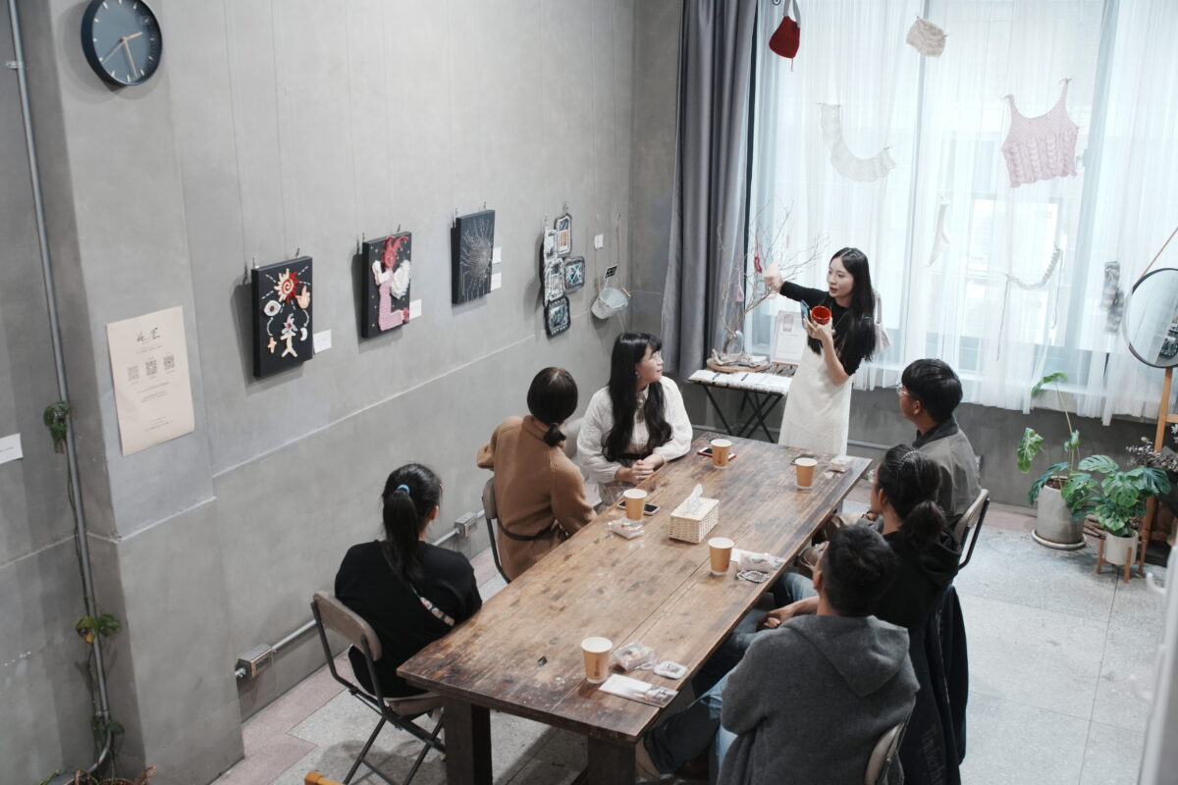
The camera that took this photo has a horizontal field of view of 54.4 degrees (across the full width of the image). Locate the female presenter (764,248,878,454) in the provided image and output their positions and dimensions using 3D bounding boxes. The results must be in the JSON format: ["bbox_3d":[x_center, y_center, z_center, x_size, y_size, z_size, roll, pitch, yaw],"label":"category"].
[{"bbox_3d":[1.055,0.145,5.351,0.520,1.640,0.430,14,21,39],"label":"female presenter"}]

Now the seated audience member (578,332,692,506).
[{"bbox_3d":[0.274,0.368,5.254,0.600,1.270,0.680,-10,19,-29],"label":"seated audience member"}]

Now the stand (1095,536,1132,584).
[{"bbox_3d":[2.642,0.811,5.675,0.170,0.172,0.170,-15,22,-41],"label":"stand"}]

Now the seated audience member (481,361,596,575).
[{"bbox_3d":[-0.061,0.508,4.784,0.550,1.270,0.680,15,23,42],"label":"seated audience member"}]

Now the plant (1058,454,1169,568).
[{"bbox_3d":[2.556,0.575,5.581,0.470,0.540,0.420,8,18,26],"label":"plant"}]

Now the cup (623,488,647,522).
[{"bbox_3d":[0.177,0.436,4.401,0.088,0.104,0.088,0,16,0],"label":"cup"}]

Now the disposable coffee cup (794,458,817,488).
[{"bbox_3d":[0.893,0.338,4.728,0.088,0.104,0.088,0,16,0],"label":"disposable coffee cup"}]

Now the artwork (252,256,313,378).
[{"bbox_3d":[-1.143,-0.287,4.291,0.035,0.390,0.290,14,21,24],"label":"artwork"}]

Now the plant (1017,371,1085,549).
[{"bbox_3d":[2.465,0.332,6.016,0.380,0.900,0.370,8,18,26],"label":"plant"}]

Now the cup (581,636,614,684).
[{"bbox_3d":[0.023,0.770,3.276,0.088,0.104,0.088,0,16,0],"label":"cup"}]

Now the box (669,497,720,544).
[{"bbox_3d":[0.403,0.475,4.293,0.122,0.090,0.215,8,18,26],"label":"box"}]

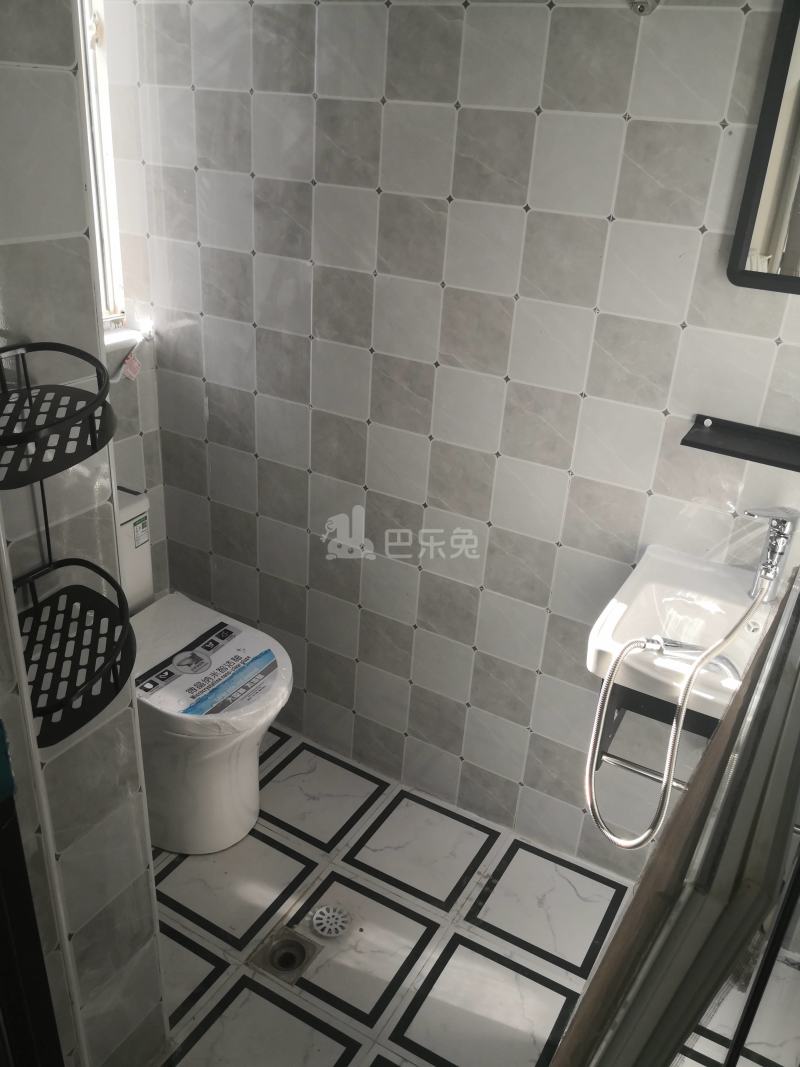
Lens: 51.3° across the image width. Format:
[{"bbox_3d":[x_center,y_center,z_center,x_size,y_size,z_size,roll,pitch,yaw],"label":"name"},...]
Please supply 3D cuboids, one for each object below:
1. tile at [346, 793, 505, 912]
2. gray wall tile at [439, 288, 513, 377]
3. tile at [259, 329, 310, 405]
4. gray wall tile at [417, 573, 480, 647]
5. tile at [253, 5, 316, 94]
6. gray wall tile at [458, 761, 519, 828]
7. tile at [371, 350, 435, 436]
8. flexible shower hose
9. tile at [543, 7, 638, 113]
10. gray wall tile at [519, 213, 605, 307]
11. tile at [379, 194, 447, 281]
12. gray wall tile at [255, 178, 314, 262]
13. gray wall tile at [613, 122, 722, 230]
[{"bbox_3d":[0.053,0.713,1.895,0.264,0.010,0.264,17,28,25],"label":"tile"},{"bbox_3d":[0.142,-0.377,1.560,0.148,0.148,0.010,17,29,25],"label":"gray wall tile"},{"bbox_3d":[-0.254,-0.365,1.822,0.150,0.150,0.010,17,29,25],"label":"tile"},{"bbox_3d":[0.107,0.164,1.829,0.150,0.150,0.010,17,29,25],"label":"gray wall tile"},{"bbox_3d":[-0.216,-0.905,1.560,0.150,0.150,0.010,17,29,25],"label":"tile"},{"bbox_3d":[0.208,0.609,1.955,0.148,0.148,0.010,17,28,25],"label":"gray wall tile"},{"bbox_3d":[0.003,-0.282,1.690,0.148,0.148,0.010,17,29,25],"label":"tile"},{"bbox_3d":[0.441,0.270,1.335,0.168,0.384,0.345,17,29,25],"label":"flexible shower hose"},{"bbox_3d":[0.302,-0.747,1.317,0.148,0.148,0.010,17,28,25],"label":"tile"},{"bbox_3d":[0.283,-0.476,1.444,0.148,0.148,0.010,17,28,25],"label":"gray wall tile"},{"bbox_3d":[0.024,-0.554,1.563,0.150,0.150,0.010,17,29,25],"label":"tile"},{"bbox_3d":[-0.238,-0.636,1.688,0.148,0.148,0.010,17,29,25],"label":"gray wall tile"},{"bbox_3d":[0.422,-0.572,1.316,0.148,0.148,0.010,17,28,25],"label":"gray wall tile"}]

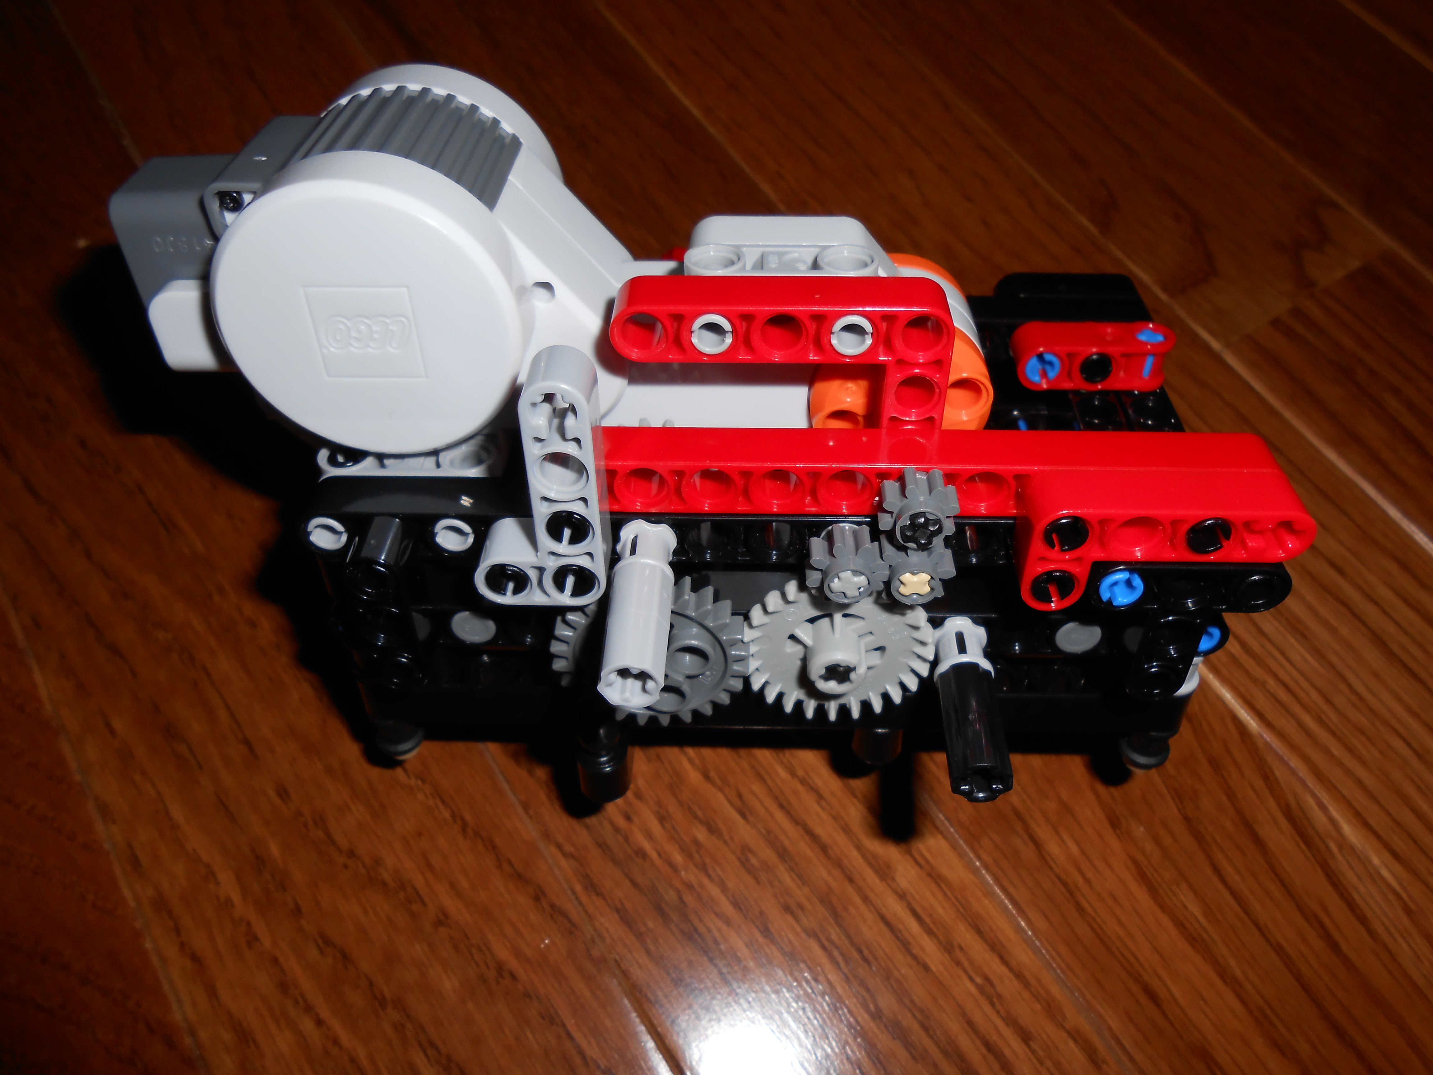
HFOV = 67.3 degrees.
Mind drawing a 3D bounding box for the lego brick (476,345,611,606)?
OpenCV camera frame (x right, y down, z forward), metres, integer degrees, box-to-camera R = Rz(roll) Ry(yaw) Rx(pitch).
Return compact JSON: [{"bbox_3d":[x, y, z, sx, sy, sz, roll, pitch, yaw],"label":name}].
[{"bbox_3d":[-0.021,-0.007,0.123,0.015,0.031,0.008,1,41,1],"label":"lego brick"}]

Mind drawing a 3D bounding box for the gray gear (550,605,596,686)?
[{"bbox_3d":[-0.008,0.015,0.140,0.025,0.025,0.008,1,41,2],"label":"gray gear"}]

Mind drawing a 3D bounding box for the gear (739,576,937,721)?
[{"bbox_3d":[0.016,0.015,0.140,0.025,0.025,0.008,1,41,1],"label":"gear"}]

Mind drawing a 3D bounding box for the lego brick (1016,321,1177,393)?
[{"bbox_3d":[0.057,-0.028,0.165,0.024,0.008,0.008,1,41,1],"label":"lego brick"}]

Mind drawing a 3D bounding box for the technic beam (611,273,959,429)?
[{"bbox_3d":[0.008,-0.020,0.131,0.039,0.023,0.008,1,41,1],"label":"technic beam"}]

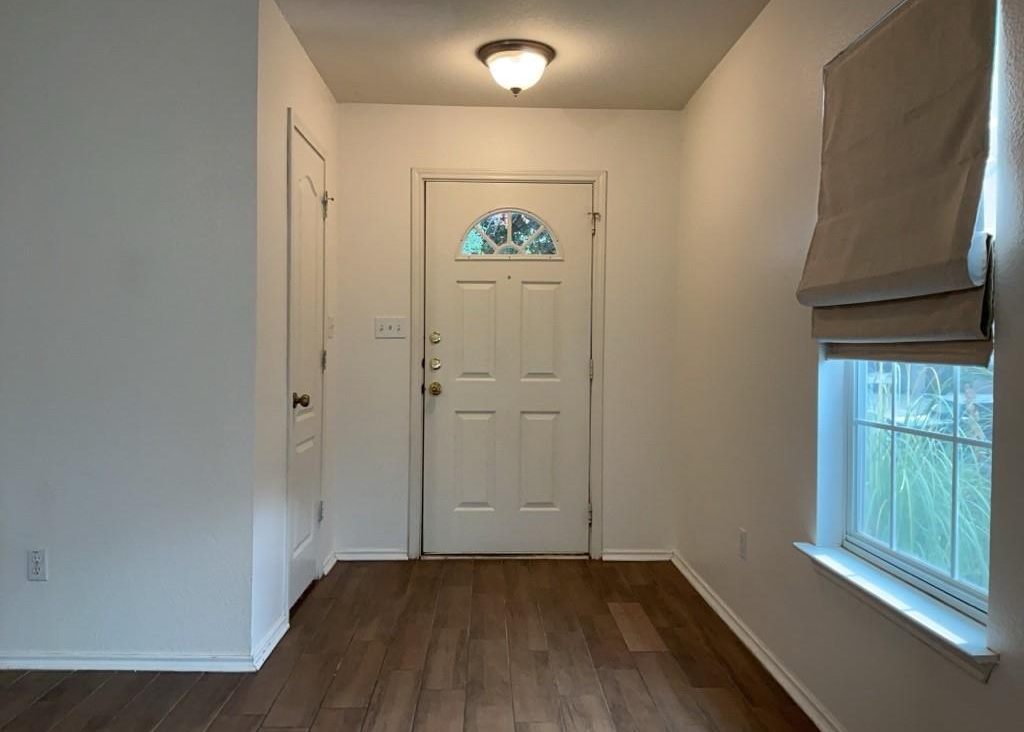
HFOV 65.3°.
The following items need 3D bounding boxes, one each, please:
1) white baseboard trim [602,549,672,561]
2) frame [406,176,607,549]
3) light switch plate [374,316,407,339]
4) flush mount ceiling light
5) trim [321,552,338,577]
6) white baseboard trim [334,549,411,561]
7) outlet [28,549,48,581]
[{"bbox_3d":[0.698,1.036,4.377,0.403,0.064,0.015,1,1,-2],"label":"white baseboard trim"},{"bbox_3d":[-0.022,-0.001,4.374,1.059,2.123,0.090,1,1,-2],"label":"frame"},{"bbox_3d":[-0.656,-0.203,4.322,0.163,0.115,0.008,1,1,-2],"label":"light switch plate"},{"bbox_3d":[0.017,-1.294,3.560,0.352,0.189,0.352,1,1,-2],"label":"flush mount ceiling light"},{"bbox_3d":[-0.951,1.021,4.174,0.015,0.064,0.329,1,1,-2],"label":"trim"},{"bbox_3d":[-0.763,1.020,4.336,0.399,0.064,0.015,1,1,-2],"label":"white baseboard trim"},{"bbox_3d":[-1.663,0.699,2.799,0.071,0.115,0.008,1,1,-2],"label":"outlet"}]

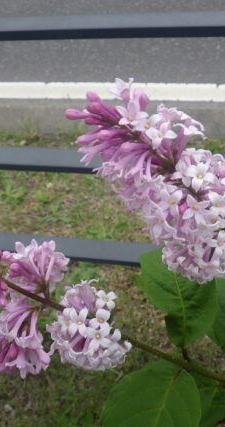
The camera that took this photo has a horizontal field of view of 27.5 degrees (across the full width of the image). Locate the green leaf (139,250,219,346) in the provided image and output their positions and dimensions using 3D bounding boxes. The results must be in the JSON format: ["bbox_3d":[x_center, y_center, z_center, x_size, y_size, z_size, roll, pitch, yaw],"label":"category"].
[{"bbox_3d":[0.050,0.062,0.350,0.058,0.028,0.082,-5,69,-2],"label":"green leaf"}]

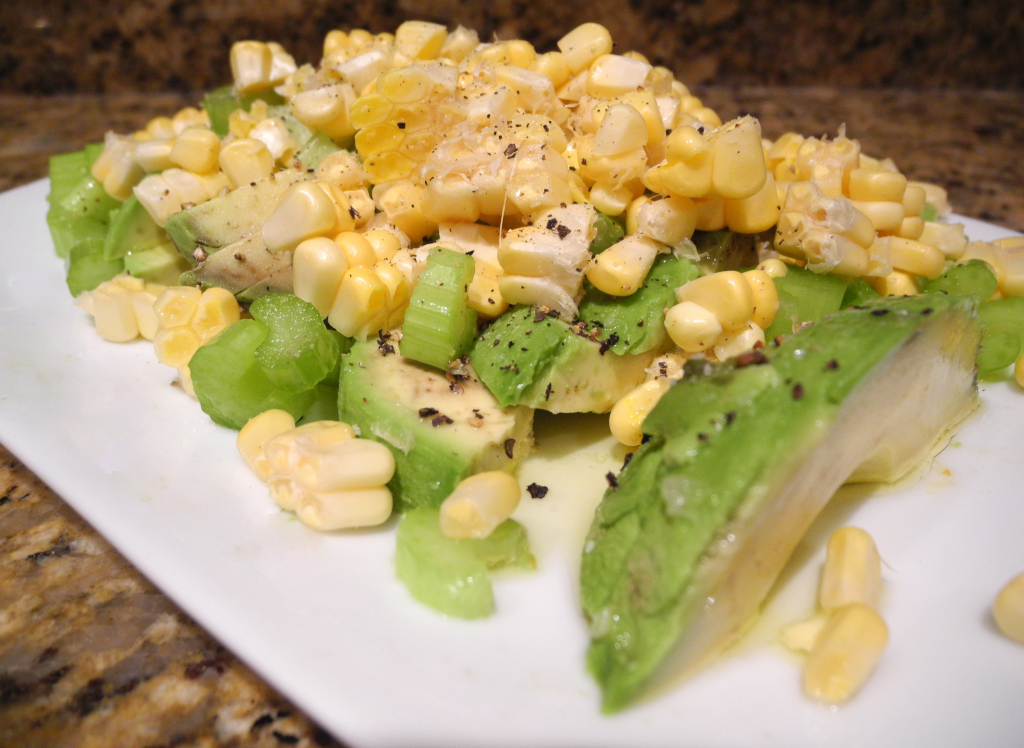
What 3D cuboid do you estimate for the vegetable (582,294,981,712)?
[{"bbox_3d":[0.040,0.008,0.112,0.083,0.022,0.022,-28,43,-35],"label":"vegetable"}]

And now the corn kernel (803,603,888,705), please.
[{"bbox_3d":[0.034,0.028,0.085,0.006,0.006,0.011,27,46,29],"label":"corn kernel"}]

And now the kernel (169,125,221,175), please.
[{"bbox_3d":[-0.068,-0.048,0.177,0.009,0.009,0.008,-12,36,-16],"label":"kernel"}]

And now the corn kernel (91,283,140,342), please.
[{"bbox_3d":[-0.087,-0.013,0.181,0.009,0.011,0.007,-14,36,-21],"label":"corn kernel"}]

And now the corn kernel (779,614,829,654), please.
[{"bbox_3d":[0.040,0.035,0.112,0.007,0.003,0.005,-5,33,-8],"label":"corn kernel"}]

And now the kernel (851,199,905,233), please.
[{"bbox_3d":[0.063,-0.027,0.143,0.010,0.005,0.007,9,51,15],"label":"kernel"}]

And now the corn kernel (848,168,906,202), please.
[{"bbox_3d":[0.064,-0.033,0.145,0.010,0.005,0.007,9,51,15],"label":"corn kernel"}]

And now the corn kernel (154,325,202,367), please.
[{"bbox_3d":[-0.057,-0.005,0.142,0.006,0.007,0.010,1,2,23],"label":"corn kernel"}]

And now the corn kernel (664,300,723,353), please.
[{"bbox_3d":[0.024,-0.006,0.111,0.008,0.006,0.006,-18,53,-20],"label":"corn kernel"}]

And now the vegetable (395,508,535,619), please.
[{"bbox_3d":[-0.007,0.028,0.121,0.019,0.006,0.015,-3,33,-4],"label":"vegetable"}]

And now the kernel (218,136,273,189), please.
[{"bbox_3d":[-0.054,-0.043,0.170,0.009,0.010,0.006,-12,36,-16],"label":"kernel"}]

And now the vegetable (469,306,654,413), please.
[{"bbox_3d":[0.006,-0.002,0.109,0.024,0.012,0.015,-5,40,-7],"label":"vegetable"}]

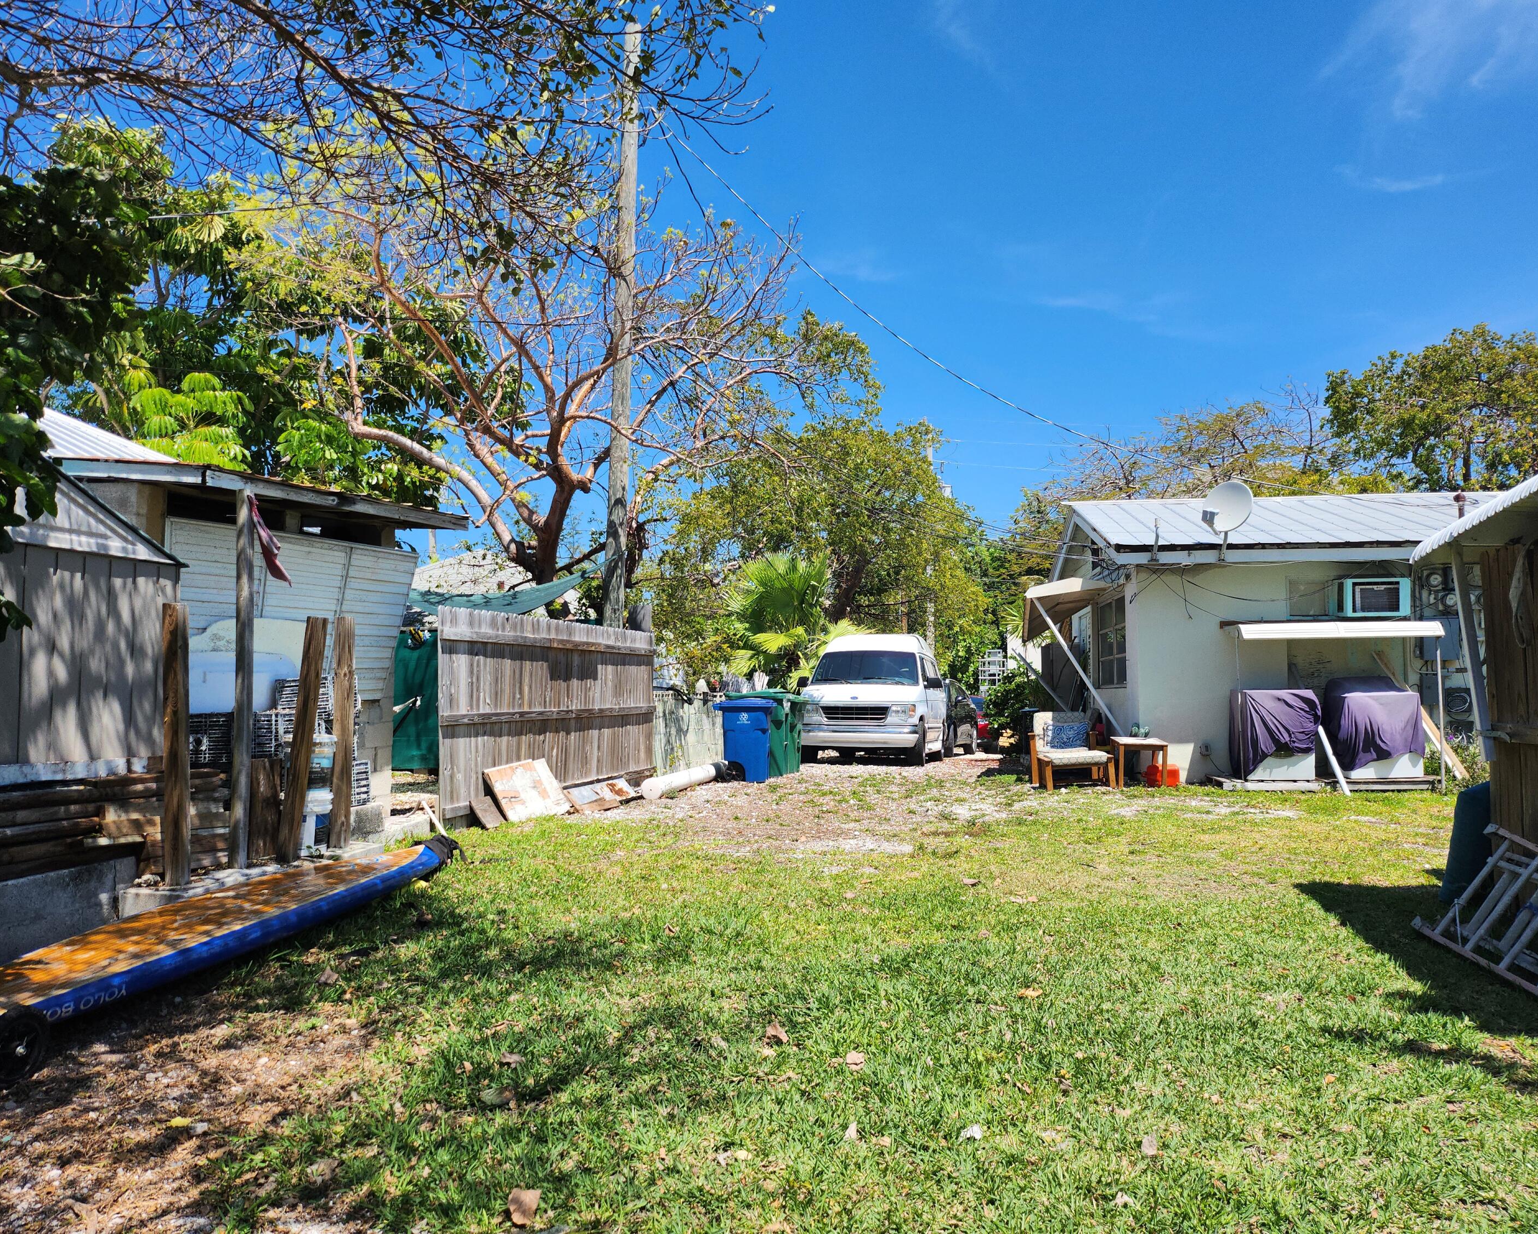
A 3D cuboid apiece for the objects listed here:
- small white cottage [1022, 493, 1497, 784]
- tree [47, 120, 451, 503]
[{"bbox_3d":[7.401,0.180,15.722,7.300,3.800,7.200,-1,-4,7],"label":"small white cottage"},{"bbox_3d":[-7.111,-2.774,16.228,6.000,9.200,5.800,0,-4,0],"label":"tree"}]

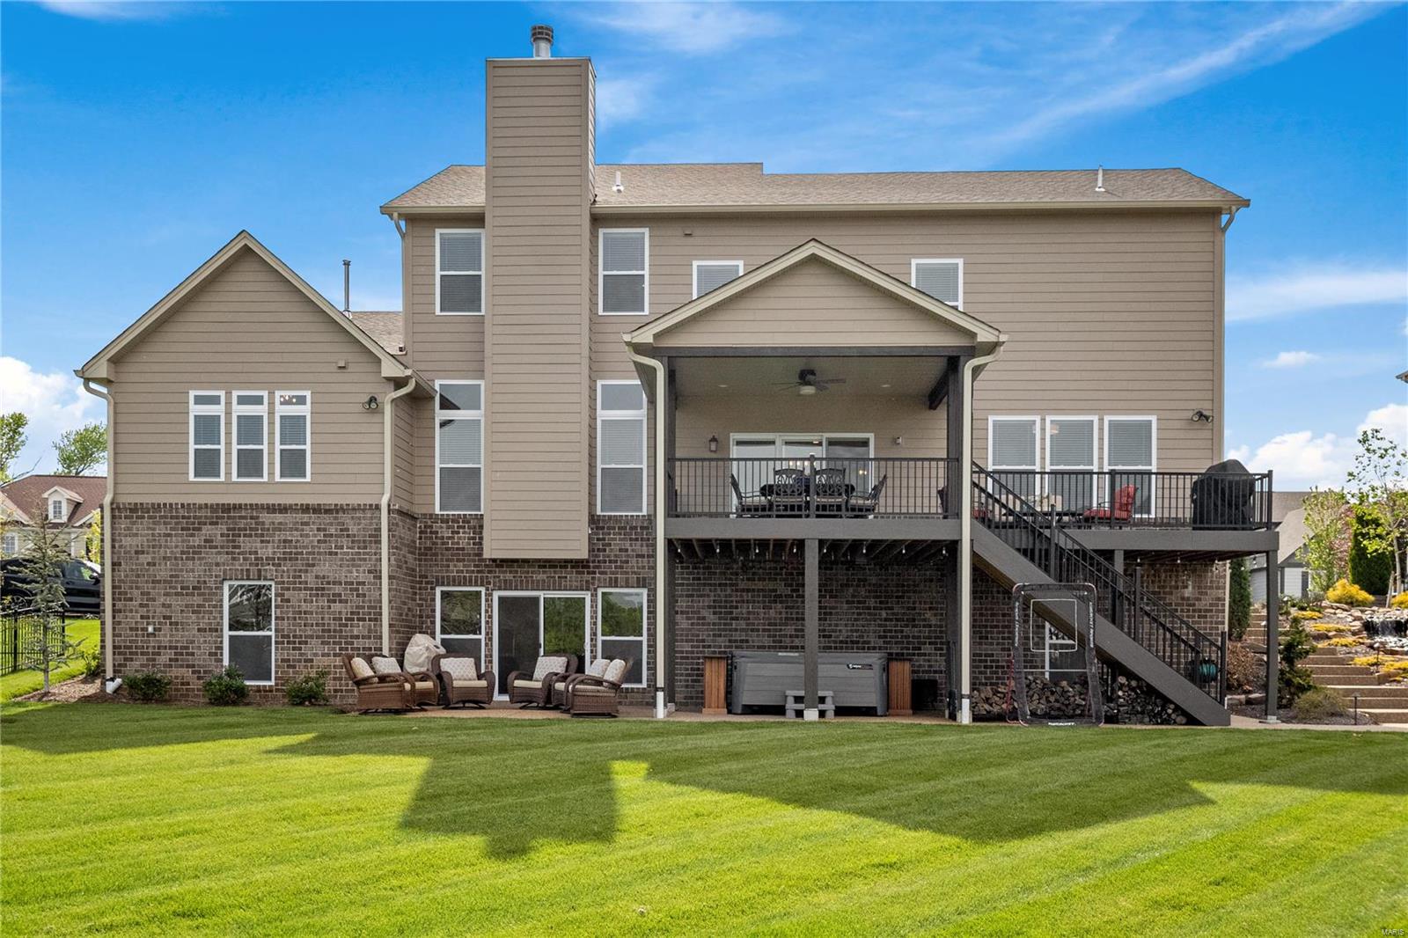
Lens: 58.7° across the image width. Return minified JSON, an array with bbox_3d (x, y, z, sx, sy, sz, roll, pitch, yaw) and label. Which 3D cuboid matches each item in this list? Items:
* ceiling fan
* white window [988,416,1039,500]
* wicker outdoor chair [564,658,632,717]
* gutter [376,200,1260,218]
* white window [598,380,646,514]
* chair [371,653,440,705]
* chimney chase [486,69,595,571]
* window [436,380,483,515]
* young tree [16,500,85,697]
[{"bbox_3d":[1.765,-1.428,20.700,1.280,0.430,1.280,0,0,3],"label":"ceiling fan"},{"bbox_3d":[5.544,-0.049,22.360,0.916,1.773,0.118,0,0,3],"label":"white window"},{"bbox_3d":[-1.676,3.456,19.749,0.936,0.955,0.827,0,0,-16],"label":"wicker outdoor chair"},{"bbox_3d":[1.841,-4.690,22.440,15.530,0.150,0.140,0,0,3],"label":"gutter"},{"bbox_3d":[-1.498,-0.400,23.090,0.915,2.485,0.100,0,0,3],"label":"white window"},{"bbox_3d":[-5.142,3.641,21.500,0.900,0.880,0.820,0,0,44],"label":"chair"},{"bbox_3d":[-3.001,-2.917,23.000,1.860,9.053,0.780,0,-2,3],"label":"chimney chase"},{"bbox_3d":[-4.532,-0.415,23.272,0.915,2.480,0.100,0,0,3],"label":"window"},{"bbox_3d":[-11.636,2.290,22.261,1.231,3.467,1.231,0,0,3],"label":"young tree"}]

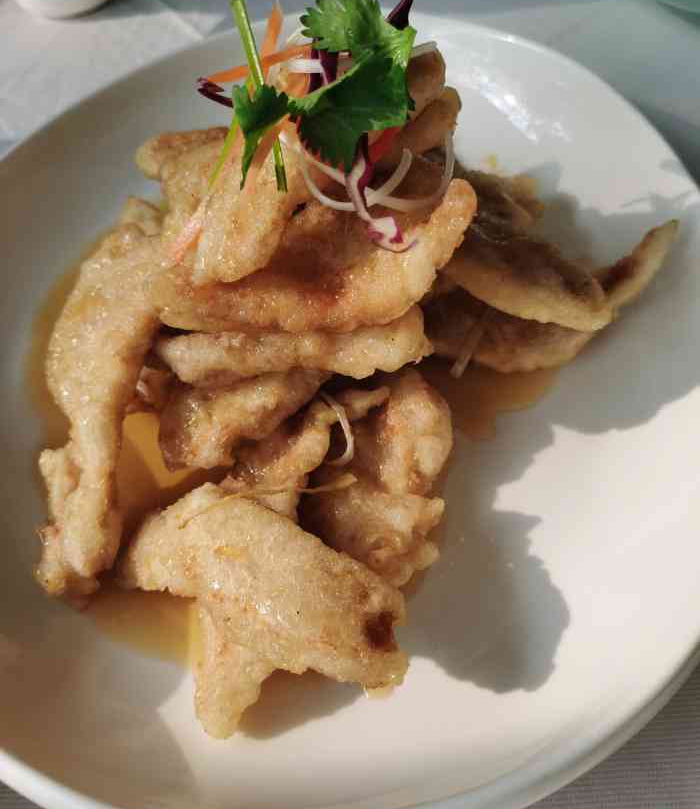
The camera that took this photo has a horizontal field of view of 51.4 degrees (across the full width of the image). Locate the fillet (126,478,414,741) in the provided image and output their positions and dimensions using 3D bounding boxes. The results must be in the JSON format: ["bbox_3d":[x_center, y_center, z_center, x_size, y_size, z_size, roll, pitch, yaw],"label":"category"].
[{"bbox_3d":[-0.024,0.052,0.198,0.071,0.036,0.059,-15,60,-5],"label":"fillet"}]

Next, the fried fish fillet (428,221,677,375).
[{"bbox_3d":[0.067,-0.034,0.244,0.083,0.034,0.036,-11,60,-3],"label":"fried fish fillet"}]

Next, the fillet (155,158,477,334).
[{"bbox_3d":[-0.011,-0.048,0.221,0.098,0.034,0.043,-7,60,-1],"label":"fillet"}]

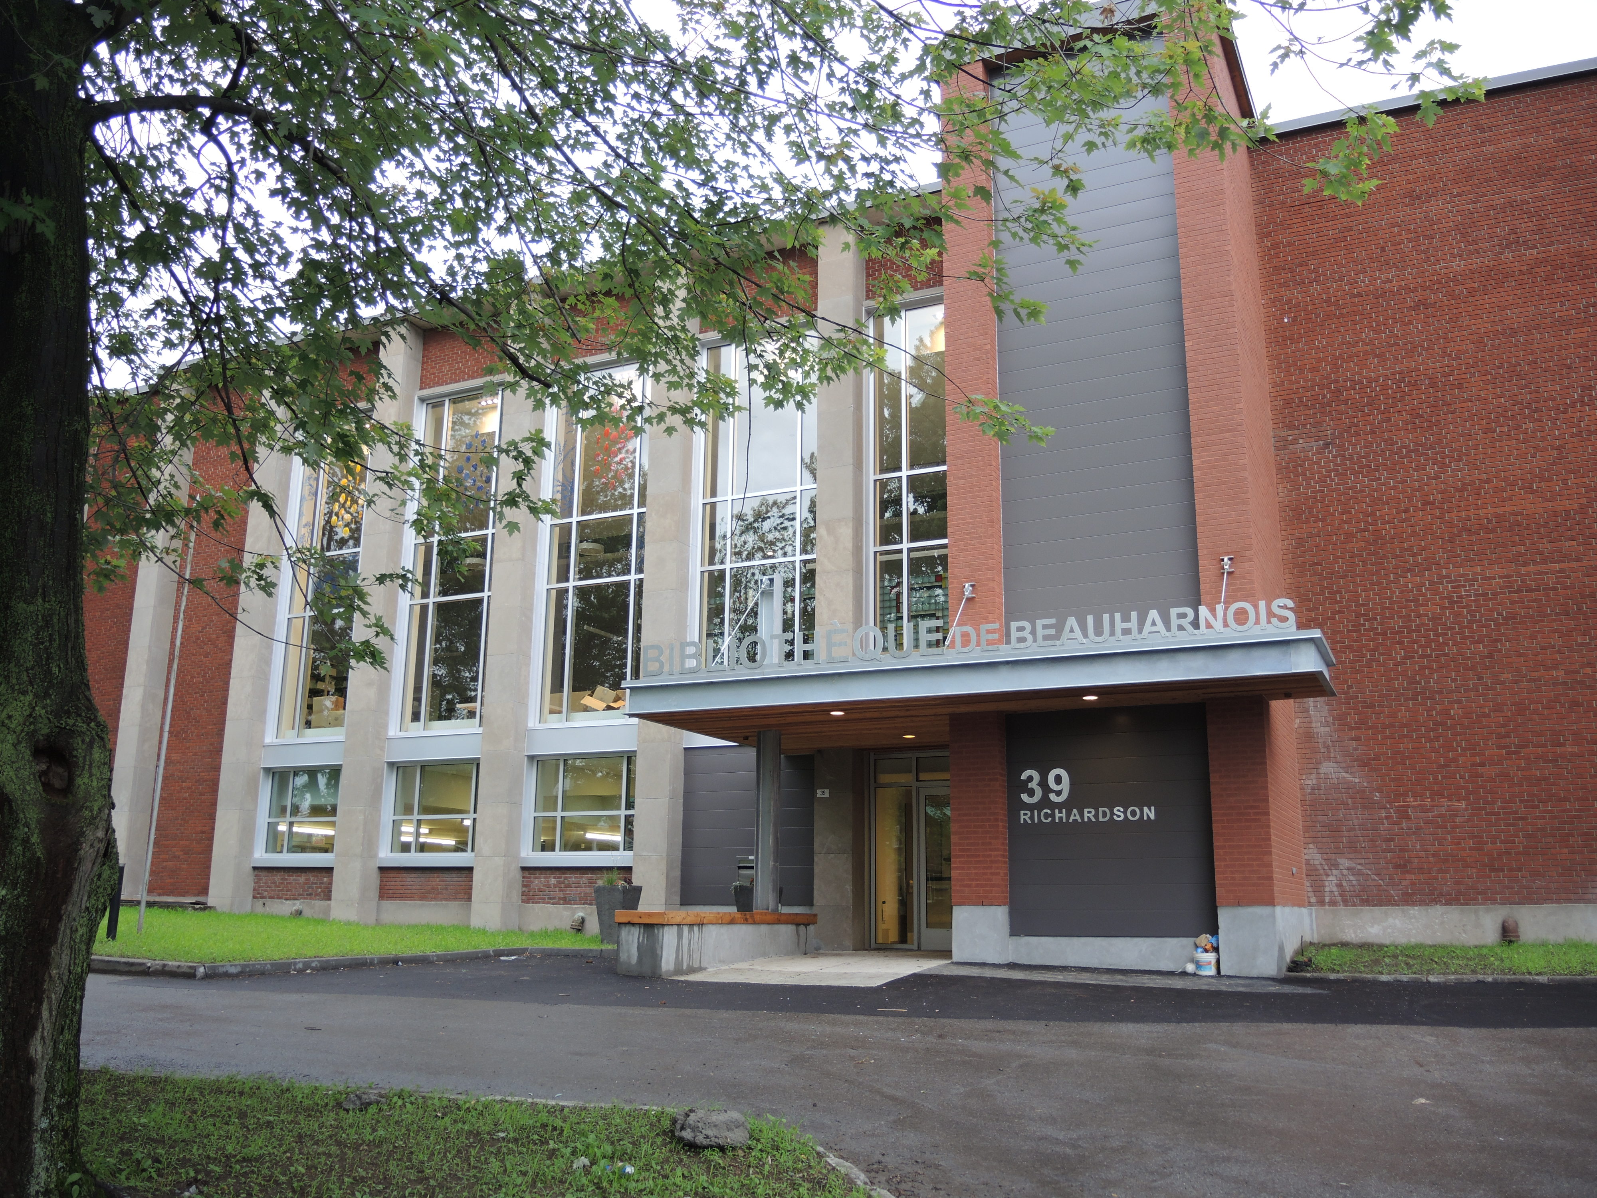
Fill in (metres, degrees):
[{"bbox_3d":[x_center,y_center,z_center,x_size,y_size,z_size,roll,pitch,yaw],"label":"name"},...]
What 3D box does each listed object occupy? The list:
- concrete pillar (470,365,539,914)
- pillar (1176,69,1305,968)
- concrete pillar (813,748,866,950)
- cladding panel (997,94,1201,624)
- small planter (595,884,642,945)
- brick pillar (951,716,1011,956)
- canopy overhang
[{"bbox_3d":[-5.195,0.176,23.520,0.603,11.324,0.507,-6,-14,25],"label":"concrete pillar"},{"bbox_3d":[5.688,-1.275,16.689,0.589,11.646,3.874,-6,-14,25],"label":"pillar"},{"bbox_3d":[0.639,3.829,19.760,0.626,2.999,0.492,-6,-14,25],"label":"concrete pillar"},{"bbox_3d":[3.842,-3.424,17.153,2.535,8.346,0.100,-6,-15,25],"label":"cladding panel"},{"bbox_3d":[-2.820,4.906,20.066,0.530,0.879,0.515,-6,-15,25],"label":"small planter"},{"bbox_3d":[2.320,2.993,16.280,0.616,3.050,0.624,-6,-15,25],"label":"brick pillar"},{"bbox_3d":[2.584,1.392,16.644,8.135,0.417,5.096,-6,-14,25],"label":"canopy overhang"}]

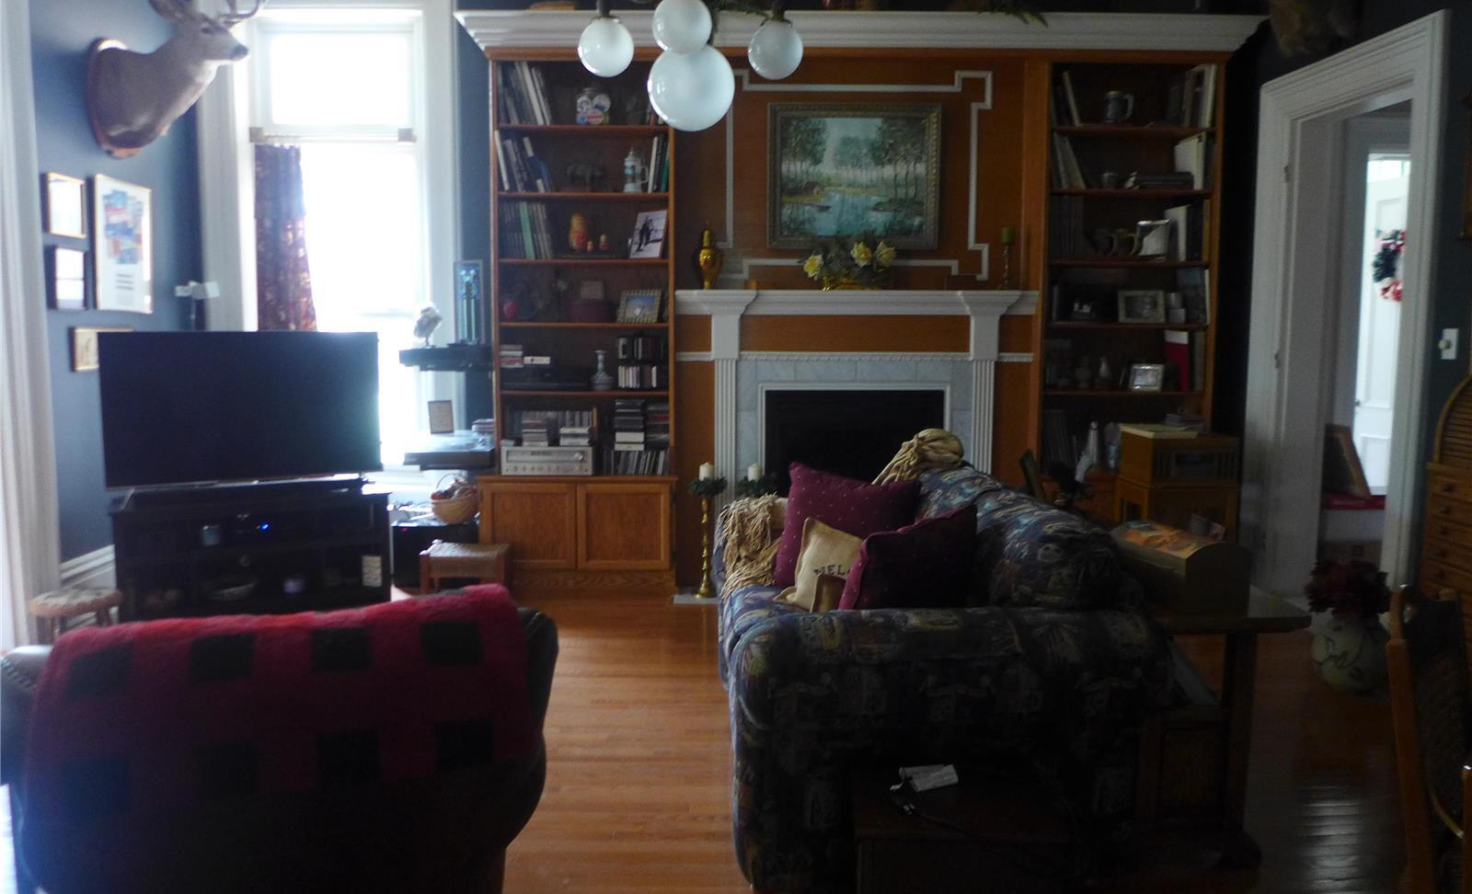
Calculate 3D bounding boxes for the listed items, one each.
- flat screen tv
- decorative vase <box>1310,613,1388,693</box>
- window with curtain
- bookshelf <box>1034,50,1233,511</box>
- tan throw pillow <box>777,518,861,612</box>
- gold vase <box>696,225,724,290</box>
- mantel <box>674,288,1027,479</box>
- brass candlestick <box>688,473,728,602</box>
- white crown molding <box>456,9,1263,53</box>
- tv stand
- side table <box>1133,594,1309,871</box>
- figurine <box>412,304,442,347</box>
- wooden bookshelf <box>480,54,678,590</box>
[{"bbox_3d":[-2.142,-0.181,4.500,1.110,0.639,0.070,-4,7,-35],"label":"flat screen tv"},{"bbox_3d":[2.216,0.724,3.673,0.289,0.274,0.289,0,6,-1],"label":"decorative vase"},{"bbox_3d":[-2.076,-1.047,5.363,0.982,2.426,0.160,0,6,0],"label":"window with curtain"},{"bbox_3d":[1.951,-0.610,5.190,0.897,2.610,0.380,0,6,-1],"label":"bookshelf"},{"bbox_3d":[0.285,0.326,2.767,0.340,0.310,0.130,5,-11,38],"label":"tan throw pillow"},{"bbox_3d":[-0.126,-0.901,4.851,0.130,0.307,0.130,0,6,-1],"label":"gold vase"},{"bbox_3d":[0.590,-0.060,5.112,1.754,1.427,0.200,0,6,0],"label":"mantel"},{"bbox_3d":[-0.130,0.391,4.601,0.165,0.573,0.165,0,6,0],"label":"brass candlestick"},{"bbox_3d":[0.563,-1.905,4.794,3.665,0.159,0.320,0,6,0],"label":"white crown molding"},{"bbox_3d":[-2.140,0.484,4.561,1.090,0.535,0.420,-4,7,-32],"label":"tv stand"},{"bbox_3d":[1.126,0.653,2.693,0.385,0.610,0.660,0,6,-1],"label":"side table"},{"bbox_3d":[-1.524,-0.602,5.038,0.150,0.220,0.100,2,6,16],"label":"figurine"},{"bbox_3d":[-0.749,-0.593,4.967,0.944,2.517,0.400,0,6,0],"label":"wooden bookshelf"}]

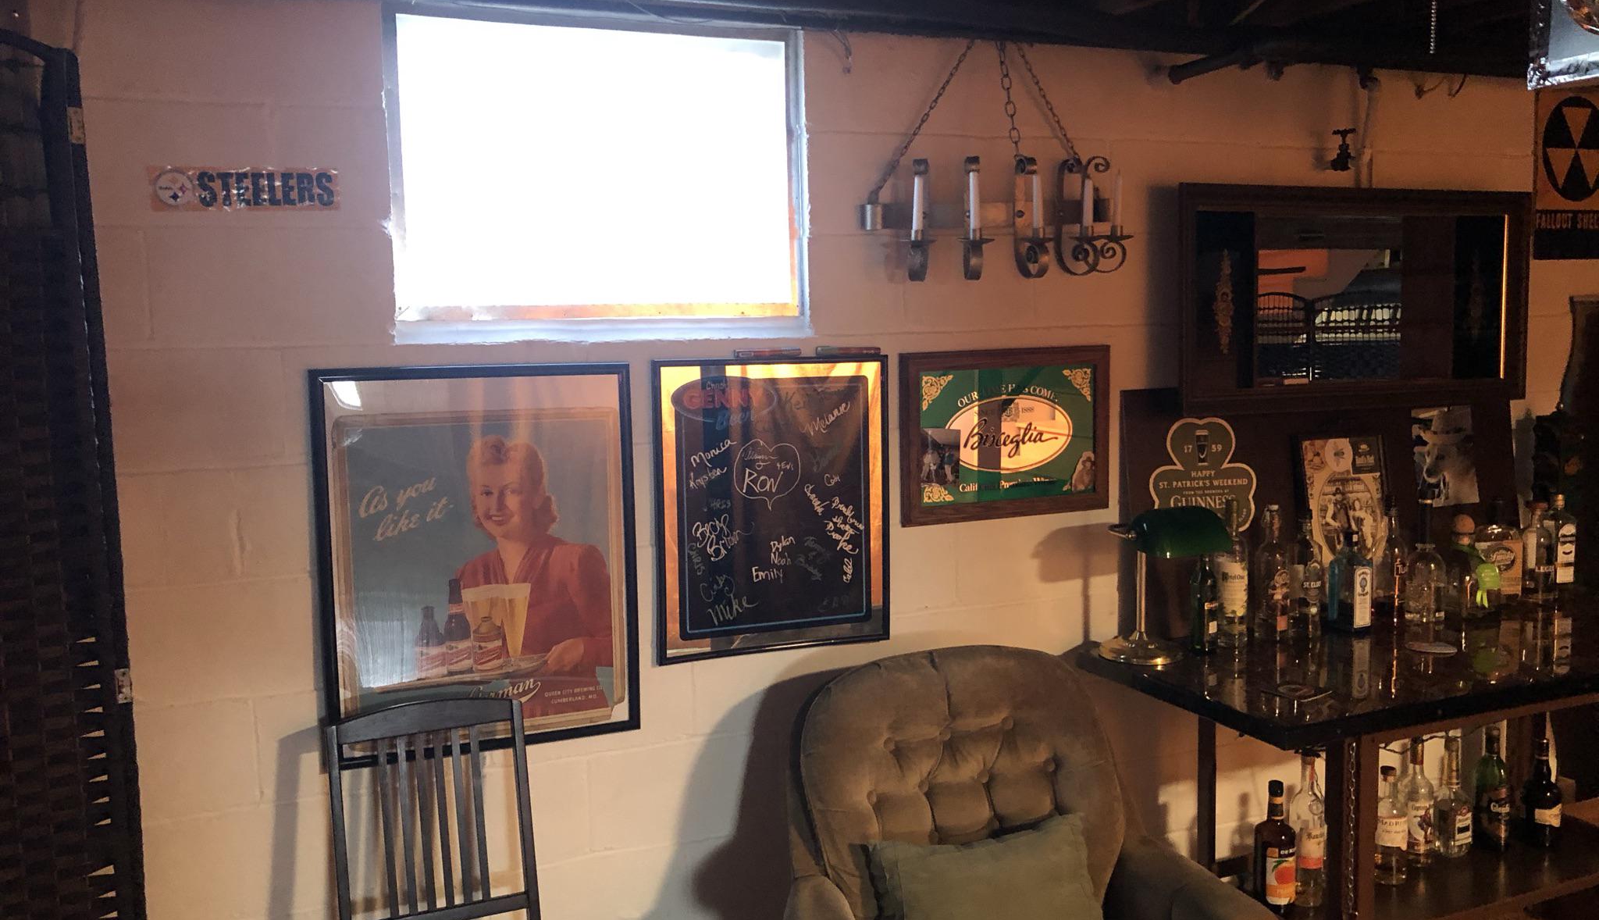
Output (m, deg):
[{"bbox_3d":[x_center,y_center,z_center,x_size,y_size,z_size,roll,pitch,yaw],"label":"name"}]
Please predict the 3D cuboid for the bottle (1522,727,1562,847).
[{"bbox_3d":[1.801,0.796,3.123,0.085,0.268,0.085,-3,6,-15],"label":"bottle"}]

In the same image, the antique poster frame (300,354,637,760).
[{"bbox_3d":[-0.585,0.185,2.397,0.571,0.712,0.025,-4,7,-23],"label":"antique poster frame"}]

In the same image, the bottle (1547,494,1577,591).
[{"bbox_3d":[1.999,0.224,3.390,0.075,0.273,0.070,-2,6,-11],"label":"bottle"}]

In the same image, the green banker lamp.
[{"bbox_3d":[0.763,0.264,2.769,0.235,0.341,0.245,-5,7,-29],"label":"green banker lamp"}]

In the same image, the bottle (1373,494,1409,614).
[{"bbox_3d":[1.464,0.232,3.184,0.078,0.286,0.078,-4,7,-23],"label":"bottle"}]

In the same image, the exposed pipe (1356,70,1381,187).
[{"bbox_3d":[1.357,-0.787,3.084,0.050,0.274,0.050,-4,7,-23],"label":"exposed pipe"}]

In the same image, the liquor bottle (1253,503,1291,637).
[{"bbox_3d":[1.097,0.252,2.989,0.077,0.305,0.077,-4,7,-23],"label":"liquor bottle"}]

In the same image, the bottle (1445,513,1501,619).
[{"bbox_3d":[1.669,0.263,3.218,0.112,0.245,0.088,-3,6,-15],"label":"bottle"}]

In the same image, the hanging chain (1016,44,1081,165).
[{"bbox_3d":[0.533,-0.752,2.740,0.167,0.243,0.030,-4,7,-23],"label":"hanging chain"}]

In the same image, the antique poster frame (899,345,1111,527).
[{"bbox_3d":[0.451,-0.057,2.809,0.526,0.363,0.025,-4,7,-23],"label":"antique poster frame"}]

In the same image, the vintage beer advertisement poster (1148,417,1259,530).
[{"bbox_3d":[0.942,0.045,3.007,0.321,0.291,0.010,-4,7,-23],"label":"vintage beer advertisement poster"}]

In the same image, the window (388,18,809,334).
[{"bbox_3d":[-0.360,-0.534,2.447,0.798,0.577,0.080,-4,7,-23],"label":"window"}]

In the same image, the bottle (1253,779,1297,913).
[{"bbox_3d":[1.040,0.836,2.819,0.085,0.284,0.085,-3,6,-18],"label":"bottle"}]

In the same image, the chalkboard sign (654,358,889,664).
[{"bbox_3d":[-0.049,0.095,2.614,0.503,0.592,0.024,-4,7,-23],"label":"chalkboard sign"}]

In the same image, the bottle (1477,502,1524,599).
[{"bbox_3d":[1.798,0.237,3.321,0.100,0.269,0.068,-2,6,-6],"label":"bottle"}]

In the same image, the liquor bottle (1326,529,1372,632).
[{"bbox_3d":[1.292,0.278,3.032,0.080,0.237,0.063,-4,7,-23],"label":"liquor bottle"}]

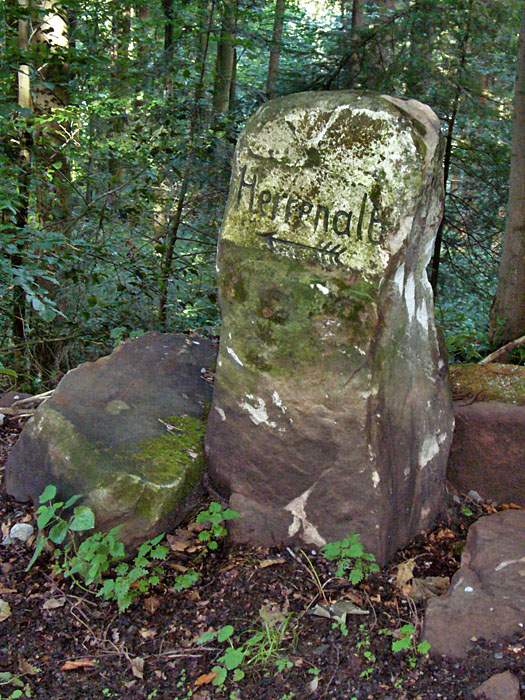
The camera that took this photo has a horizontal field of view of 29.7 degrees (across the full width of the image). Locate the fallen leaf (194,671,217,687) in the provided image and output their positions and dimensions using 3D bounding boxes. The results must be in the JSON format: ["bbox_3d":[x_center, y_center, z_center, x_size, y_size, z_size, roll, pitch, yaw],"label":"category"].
[{"bbox_3d":[-0.124,0.716,2.161,0.066,0.014,0.028,-10,19,-43],"label":"fallen leaf"}]

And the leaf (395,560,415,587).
[{"bbox_3d":[0.382,0.602,2.668,0.050,0.020,0.090,10,35,16],"label":"leaf"}]

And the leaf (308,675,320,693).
[{"bbox_3d":[0.107,0.685,2.037,0.026,0.012,0.053,3,16,0],"label":"leaf"}]

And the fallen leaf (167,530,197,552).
[{"bbox_3d":[-0.212,0.500,2.590,0.075,0.030,0.060,3,16,0],"label":"fallen leaf"}]

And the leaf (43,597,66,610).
[{"bbox_3d":[-0.479,0.584,2.283,0.052,0.013,0.040,3,16,0],"label":"leaf"}]

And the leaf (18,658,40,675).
[{"bbox_3d":[-0.510,0.693,2.168,0.048,0.015,0.038,11,16,29],"label":"leaf"}]

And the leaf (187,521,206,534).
[{"bbox_3d":[-0.194,0.522,2.914,0.062,0.020,0.048,-2,15,-20],"label":"leaf"}]

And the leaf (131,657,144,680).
[{"bbox_3d":[-0.259,0.657,2.051,0.028,0.020,0.054,3,16,0],"label":"leaf"}]

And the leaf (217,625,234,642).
[{"bbox_3d":[-0.085,0.654,2.288,0.034,0.010,0.046,29,42,33],"label":"leaf"}]

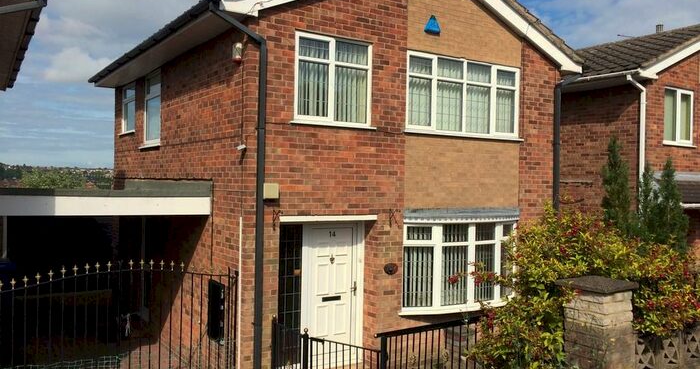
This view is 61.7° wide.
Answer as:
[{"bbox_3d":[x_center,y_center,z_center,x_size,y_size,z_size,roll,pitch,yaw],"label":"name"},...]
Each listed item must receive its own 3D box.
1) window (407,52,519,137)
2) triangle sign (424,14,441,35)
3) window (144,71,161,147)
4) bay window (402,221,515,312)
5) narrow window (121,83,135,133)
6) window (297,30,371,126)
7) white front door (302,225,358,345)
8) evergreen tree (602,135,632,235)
[{"bbox_3d":[1.788,-1.321,8.986,2.404,1.170,0.120,1,1,-34],"label":"window"},{"bbox_3d":[1.217,-2.319,8.512,0.270,0.265,0.085,1,1,-34],"label":"triangle sign"},{"bbox_3d":[-3.411,-1.303,10.145,0.120,1.240,1.010,1,1,-34],"label":"window"},{"bbox_3d":[1.814,1.207,8.914,2.408,1.312,0.350,1,1,-34],"label":"bay window"},{"bbox_3d":[-4.336,-1.486,11.513,0.120,0.940,1.020,1,1,-34],"label":"narrow window"},{"bbox_3d":[-0.203,-1.337,7.636,1.178,1.161,0.120,1,1,-34],"label":"window"},{"bbox_3d":[-0.237,1.495,8.086,0.990,2.030,0.090,1,1,-34],"label":"white front door"},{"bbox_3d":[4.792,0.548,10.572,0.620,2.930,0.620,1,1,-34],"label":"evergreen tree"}]

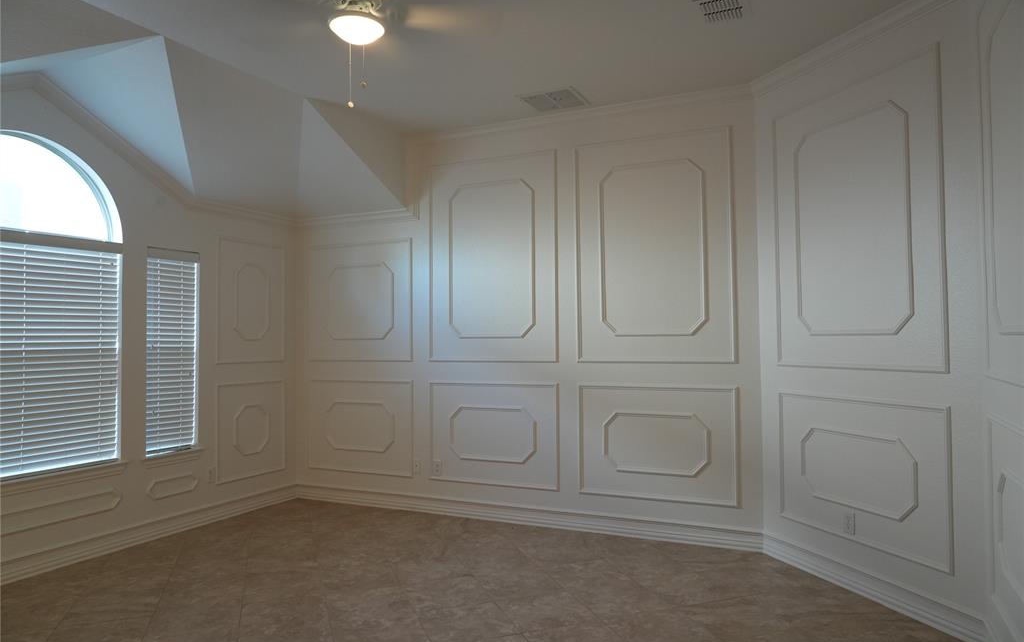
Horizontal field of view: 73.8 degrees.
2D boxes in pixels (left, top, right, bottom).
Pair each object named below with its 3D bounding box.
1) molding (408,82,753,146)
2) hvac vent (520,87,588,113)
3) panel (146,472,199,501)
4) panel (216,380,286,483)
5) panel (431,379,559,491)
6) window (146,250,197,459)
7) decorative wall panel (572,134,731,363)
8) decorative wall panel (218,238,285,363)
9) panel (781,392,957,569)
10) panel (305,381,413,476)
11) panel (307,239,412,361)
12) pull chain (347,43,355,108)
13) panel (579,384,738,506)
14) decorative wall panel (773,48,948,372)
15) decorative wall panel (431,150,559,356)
[{"bbox_3d":[0.388,-1.493,4.947,2.580,0.060,0.060,-1,-2,25],"label":"molding"},{"bbox_3d":[0.290,-1.491,4.651,0.400,0.025,0.390,-1,-2,26],"label":"hvac vent"},{"bbox_3d":[-2.438,1.199,4.941,0.030,0.138,0.433,-1,-2,26],"label":"panel"},{"bbox_3d":[-2.121,0.894,5.618,0.030,0.768,0.728,-1,-2,26],"label":"panel"},{"bbox_3d":[-0.161,0.863,5.185,1.108,0.771,0.030,-1,-2,26],"label":"panel"},{"bbox_3d":[-2.455,0.218,4.917,0.060,1.447,0.427,-1,-2,26],"label":"window"},{"bbox_3d":[0.963,-0.488,4.675,1.091,1.555,0.025,-1,-2,25],"label":"decorative wall panel"},{"bbox_3d":[-2.098,-0.150,5.568,0.025,0.981,0.706,-1,-2,26],"label":"decorative wall panel"},{"bbox_3d":[1.829,0.806,3.672,0.030,0.764,1.131,0,-2,-19],"label":"panel"},{"bbox_3d":[-1.292,0.892,5.725,1.084,0.765,0.030,-1,-2,26],"label":"panel"},{"bbox_3d":[-1.290,-0.152,5.713,1.071,0.981,0.025,-1,-2,25],"label":"panel"},{"bbox_3d":[-0.687,-1.048,2.910,0.022,0.279,0.022,-1,-2,25],"label":"pull chain"},{"bbox_3d":[0.975,0.836,4.638,1.091,0.762,0.025,-1,-2,25],"label":"panel"},{"bbox_3d":[1.816,-0.511,3.710,0.030,1.543,1.132,0,-2,-19],"label":"decorative wall panel"},{"bbox_3d":[-0.166,-0.469,5.217,1.103,1.563,0.030,-1,-2,26],"label":"decorative wall panel"}]

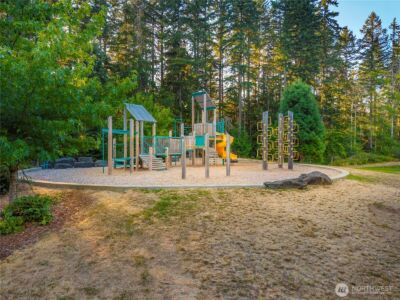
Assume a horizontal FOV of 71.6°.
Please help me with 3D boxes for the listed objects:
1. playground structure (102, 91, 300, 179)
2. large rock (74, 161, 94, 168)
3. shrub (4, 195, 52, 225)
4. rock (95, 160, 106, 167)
[{"bbox_3d":[0.300,-1.300,15.300,10.400,4.800,6.400,0,2,-12],"label":"playground structure"},{"bbox_3d":[-7.164,0.899,17.200,1.120,0.480,0.800,0,2,-10],"label":"large rock"},{"bbox_3d":[-4.043,1.395,6.500,1.080,0.550,0.850,0,2,-15],"label":"shrub"},{"bbox_3d":[-6.279,0.852,17.500,0.720,0.380,0.600,0,2,-10],"label":"rock"}]

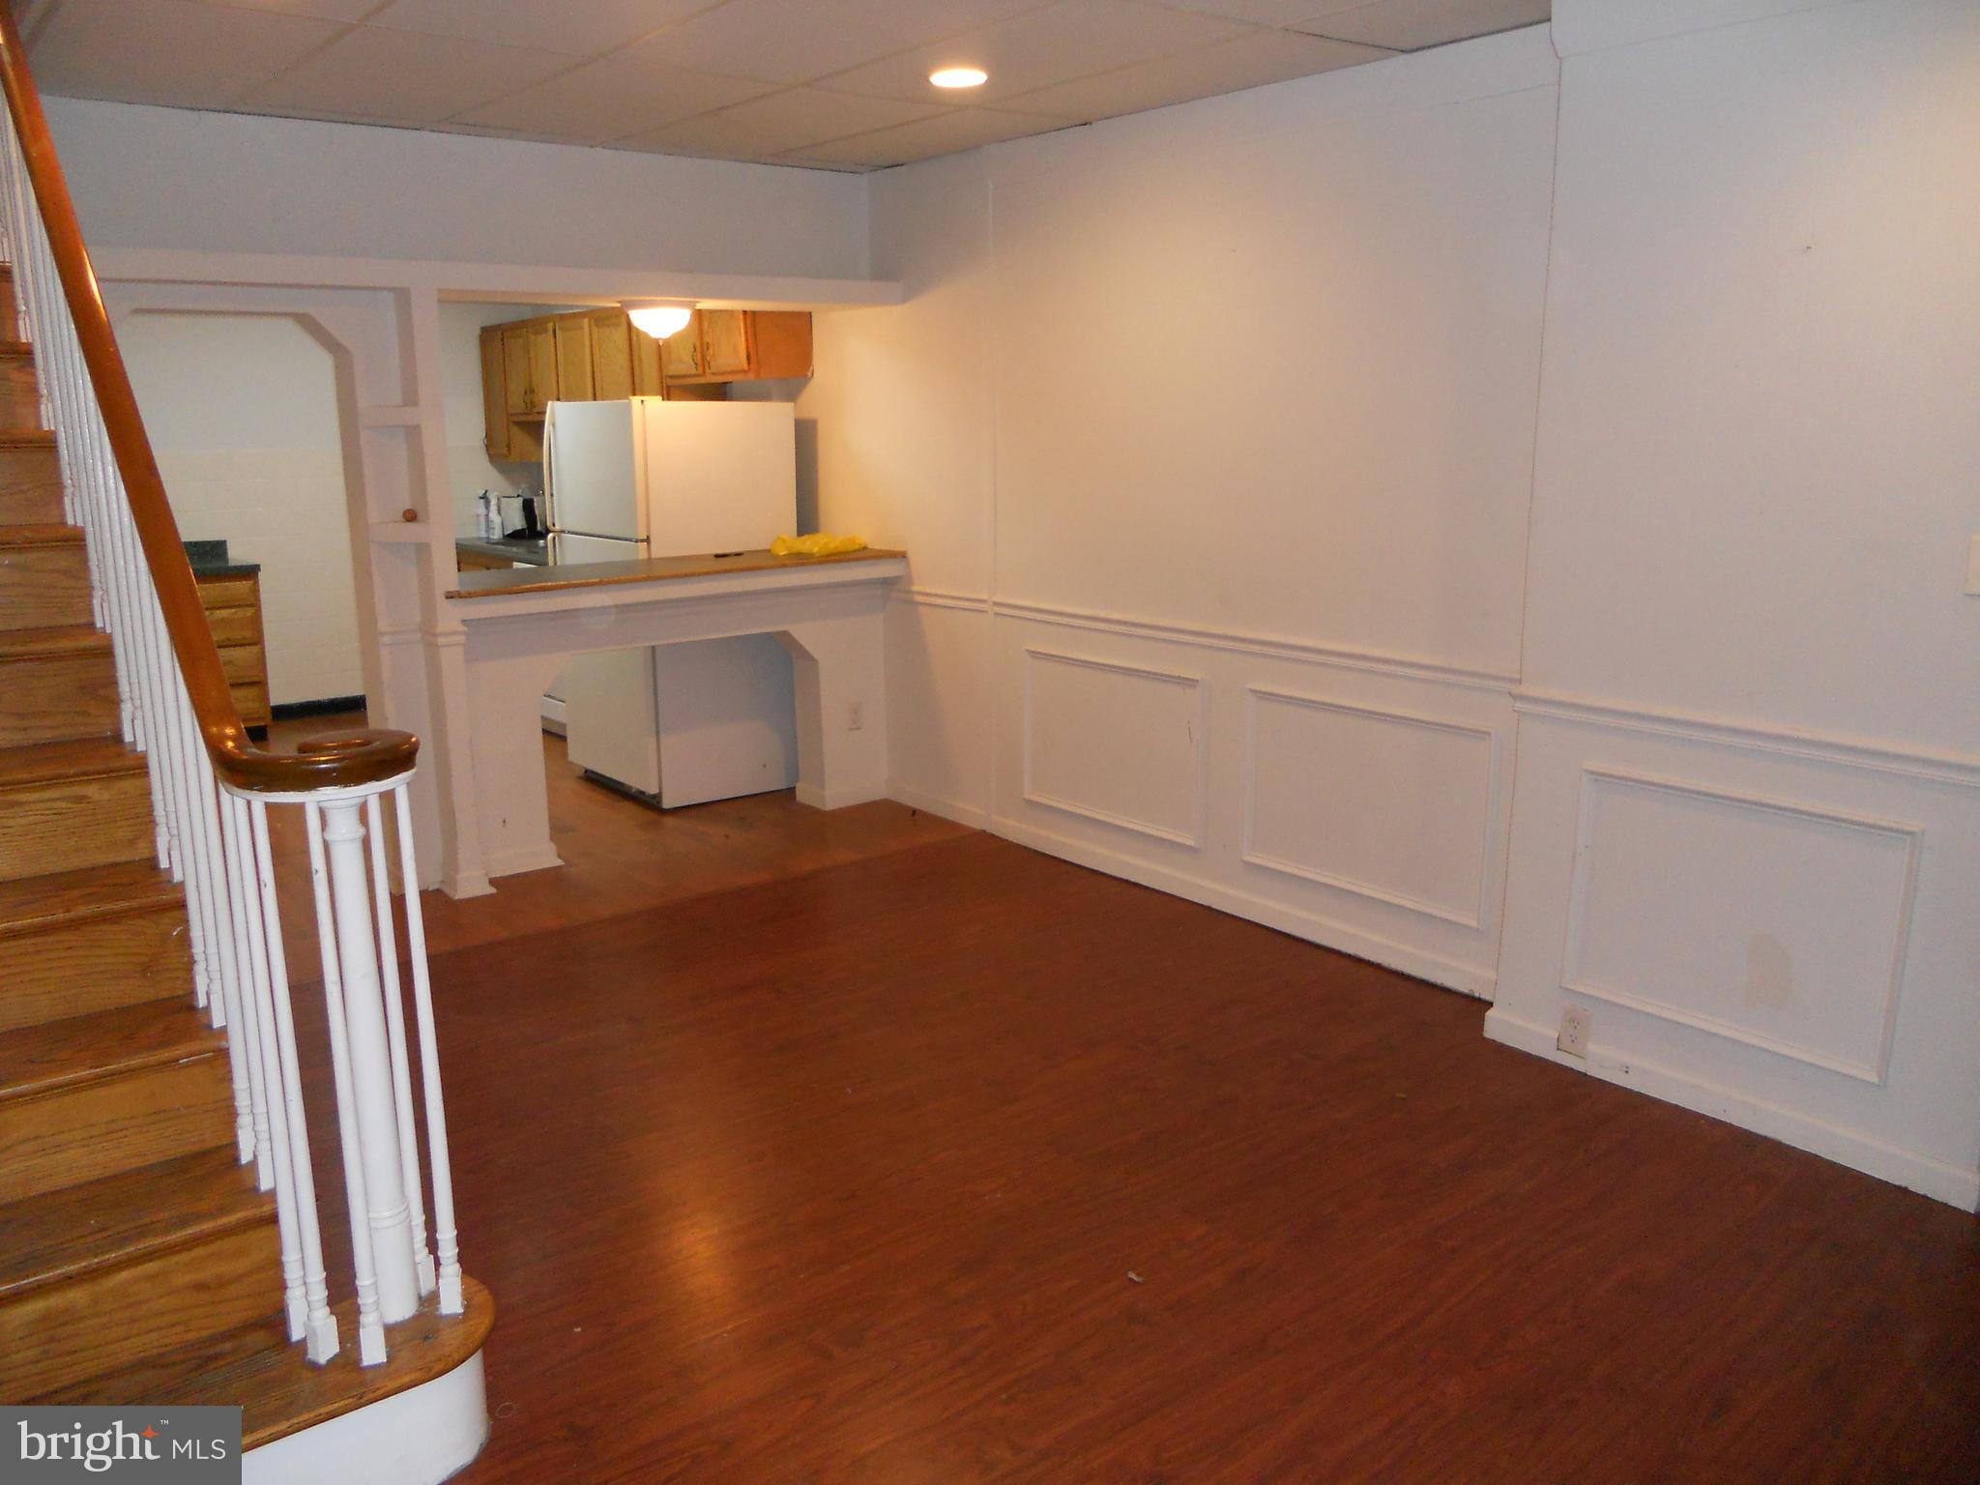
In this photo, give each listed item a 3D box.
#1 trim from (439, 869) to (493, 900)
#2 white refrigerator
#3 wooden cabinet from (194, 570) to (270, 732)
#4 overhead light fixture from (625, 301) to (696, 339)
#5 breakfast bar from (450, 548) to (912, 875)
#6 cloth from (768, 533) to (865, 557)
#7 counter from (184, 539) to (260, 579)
[{"bbox_3d":[-1.877,0.485,5.534,0.146,0.091,0.178,-10,16,-36],"label":"trim"},{"bbox_3d":[-1.395,-0.653,6.888,0.785,1.708,0.820,-10,16,-36],"label":"white refrigerator"},{"bbox_3d":[-4.039,-0.440,7.964,0.455,0.873,0.600,-10,16,-36],"label":"wooden cabinet"},{"bbox_3d":[-1.309,-1.661,6.141,0.304,0.142,0.304,-10,16,-36],"label":"overhead light fixture"},{"bbox_3d":[-1.225,-0.163,6.117,1.859,1.087,0.506,-10,16,-36],"label":"breakfast bar"},{"bbox_3d":[-0.694,-0.832,6.441,0.412,0.072,0.274,-10,16,-36],"label":"cloth"},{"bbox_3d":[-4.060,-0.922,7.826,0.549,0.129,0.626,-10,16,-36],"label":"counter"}]

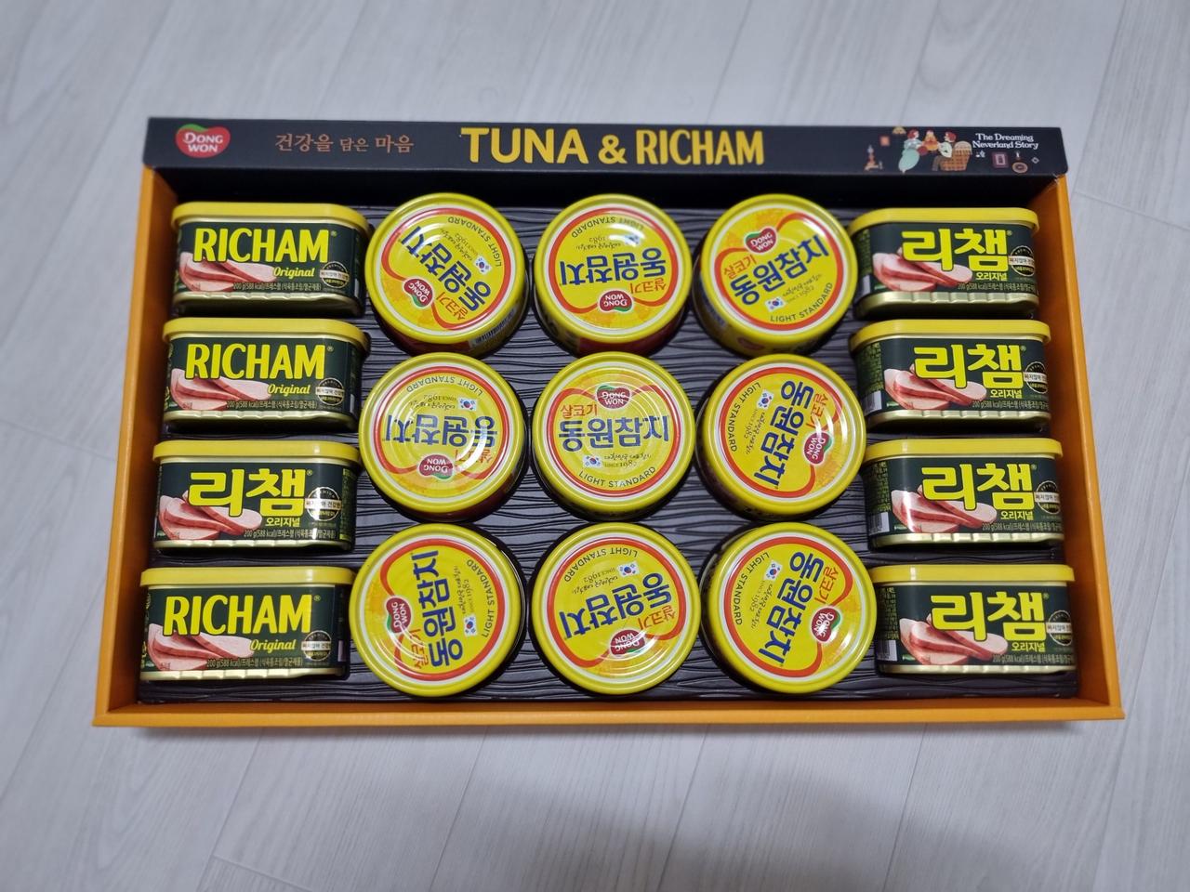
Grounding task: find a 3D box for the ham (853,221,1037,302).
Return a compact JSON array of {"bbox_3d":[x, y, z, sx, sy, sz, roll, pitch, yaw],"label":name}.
[{"bbox_3d":[0.198,-0.099,0.511,0.102,0.056,0.053,0,81,-1],"label":"ham"}]

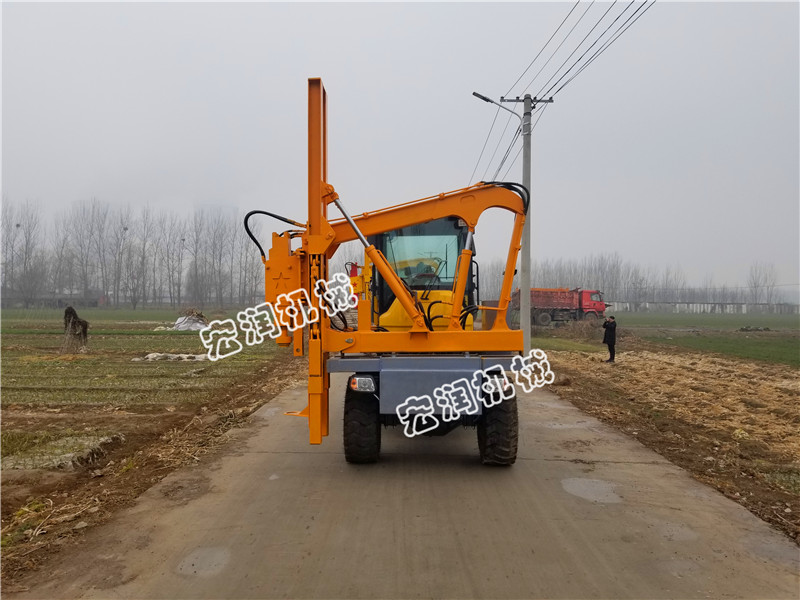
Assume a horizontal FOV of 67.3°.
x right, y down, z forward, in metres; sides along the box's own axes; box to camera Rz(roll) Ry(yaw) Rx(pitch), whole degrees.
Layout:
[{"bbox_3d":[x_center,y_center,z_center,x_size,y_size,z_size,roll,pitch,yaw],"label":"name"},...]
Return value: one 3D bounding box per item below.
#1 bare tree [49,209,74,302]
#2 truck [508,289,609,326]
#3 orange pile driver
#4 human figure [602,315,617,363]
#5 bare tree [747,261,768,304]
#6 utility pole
[{"bbox_3d":[-67.600,-8.300,120.000,5.200,19.600,5.200,0,0,0],"label":"bare tree"},{"bbox_3d":[14.350,0.630,54.300,8.000,3.280,2.500,0,0,-8],"label":"truck"},{"bbox_3d":[-0.130,-0.200,9.000,3.250,4.500,4.900,0,0,1],"label":"orange pile driver"},{"bbox_3d":[7.750,1.470,22.200,0.500,1.720,0.500,0,0,0],"label":"human figure"},{"bbox_3d":[83.300,-3.000,140.000,5.100,12.300,5.100,0,0,0],"label":"bare tree"},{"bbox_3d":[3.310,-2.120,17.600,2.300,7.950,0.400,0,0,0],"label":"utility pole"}]

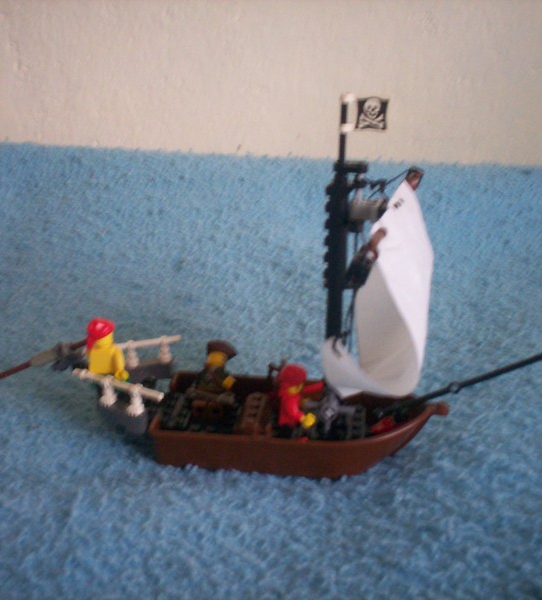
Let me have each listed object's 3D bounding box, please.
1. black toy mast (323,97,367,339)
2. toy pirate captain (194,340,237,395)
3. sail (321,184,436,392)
[{"bbox_3d":[0.033,-0.016,0.384,0.018,0.154,0.012,3,22,5],"label":"black toy mast"},{"bbox_3d":[-0.028,0.039,0.420,0.025,0.035,0.021,3,22,5],"label":"toy pirate captain"},{"bbox_3d":[0.053,-0.004,0.391,0.046,0.092,0.076,7,22,16],"label":"sail"}]

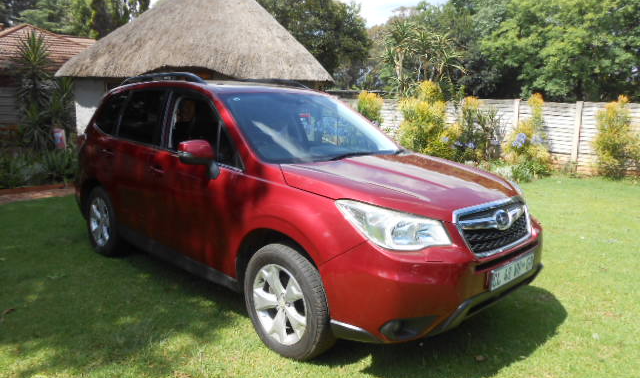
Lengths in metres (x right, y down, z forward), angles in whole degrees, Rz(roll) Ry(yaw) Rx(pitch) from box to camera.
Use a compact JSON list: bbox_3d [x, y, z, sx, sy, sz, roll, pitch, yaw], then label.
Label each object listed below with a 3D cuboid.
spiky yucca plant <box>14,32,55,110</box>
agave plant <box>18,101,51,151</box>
[{"bbox_3d":[-5.916,-2.445,9.960,0.880,1.578,0.880,1,9,0],"label":"spiky yucca plant"},{"bbox_3d":[-6.002,-1.314,10.140,0.750,1.048,0.750,1,9,0],"label":"agave plant"}]

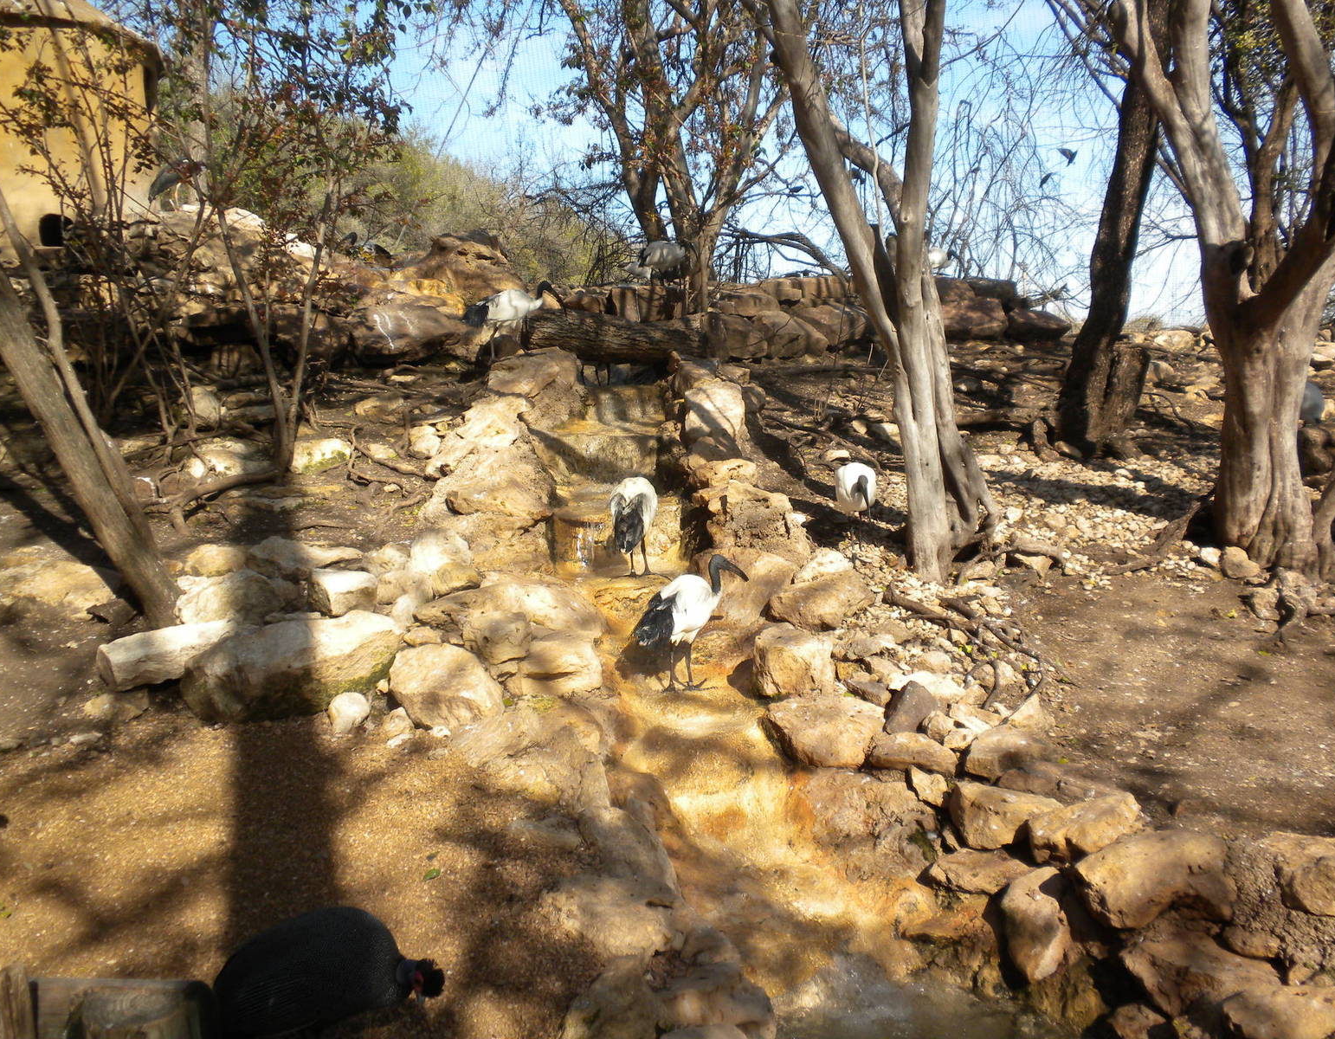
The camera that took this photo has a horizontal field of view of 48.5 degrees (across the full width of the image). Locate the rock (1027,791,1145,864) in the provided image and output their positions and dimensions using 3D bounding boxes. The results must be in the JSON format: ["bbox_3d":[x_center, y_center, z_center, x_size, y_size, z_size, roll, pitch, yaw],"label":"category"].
[{"bbox_3d":[1.355,0.997,4.800,0.351,0.182,0.250,-3,7,-25],"label":"rock"}]

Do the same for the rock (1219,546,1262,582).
[{"bbox_3d":[2.440,0.186,6.300,0.157,0.143,0.126,0,7,0],"label":"rock"}]

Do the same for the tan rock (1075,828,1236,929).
[{"bbox_3d":[1.478,1.088,4.500,0.432,0.237,0.320,-1,6,-10],"label":"tan rock"}]

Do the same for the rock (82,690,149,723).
[{"bbox_3d":[-2.181,0.744,5.850,0.260,0.140,0.180,-2,6,-21],"label":"rock"}]

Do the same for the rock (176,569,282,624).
[{"bbox_3d":[-1.954,0.347,6.600,0.460,0.250,0.340,-2,6,-17],"label":"rock"}]

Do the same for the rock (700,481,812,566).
[{"bbox_3d":[0.385,0.017,6.500,0.488,0.362,0.391,0,7,0],"label":"rock"}]

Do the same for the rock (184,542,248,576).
[{"bbox_3d":[-2.378,0.210,7.800,0.302,0.162,0.270,0,6,0],"label":"rock"}]

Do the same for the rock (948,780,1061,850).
[{"bbox_3d":[1.025,0.898,4.500,0.330,0.165,0.220,3,7,28],"label":"rock"}]

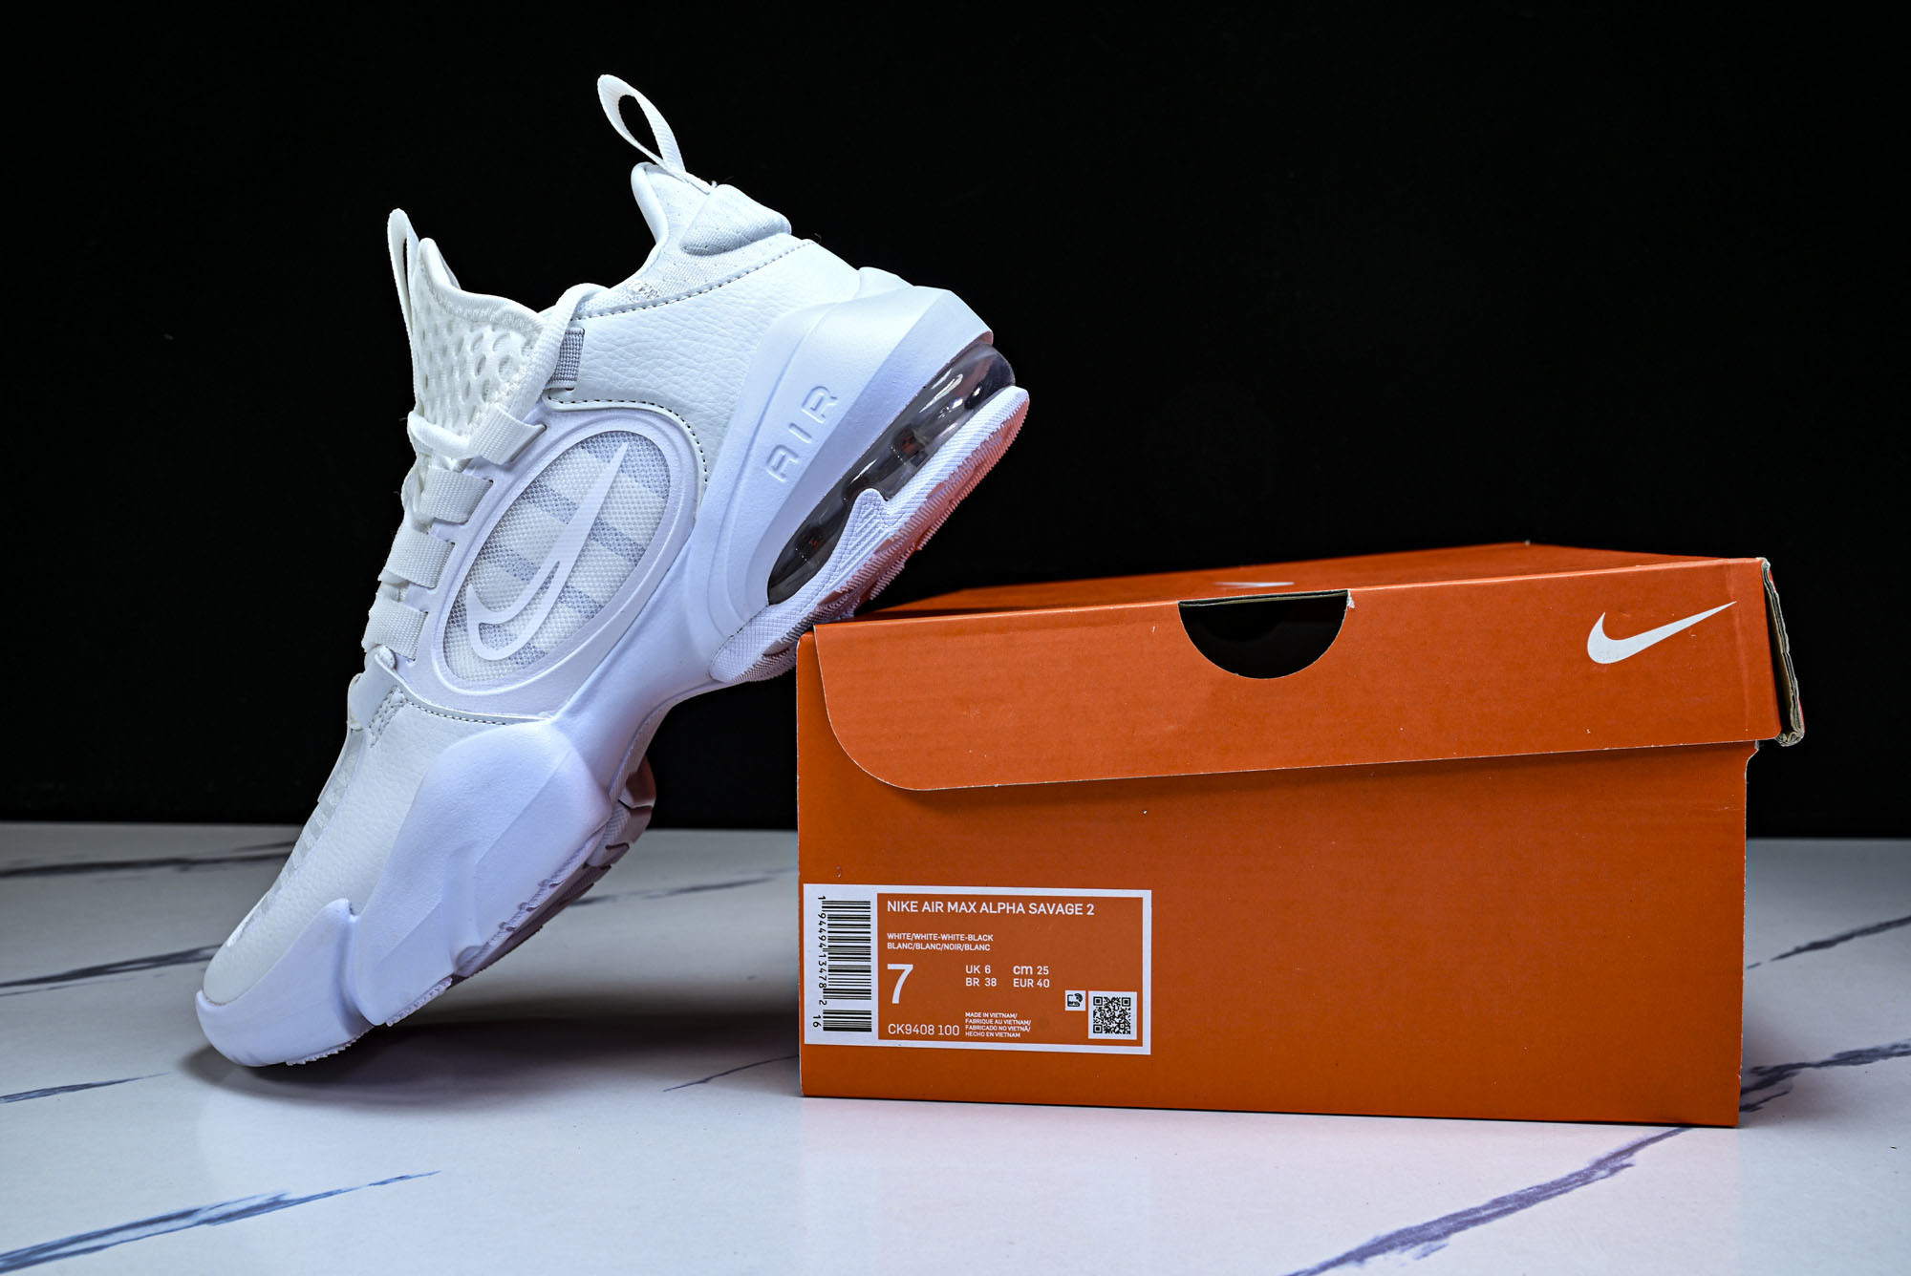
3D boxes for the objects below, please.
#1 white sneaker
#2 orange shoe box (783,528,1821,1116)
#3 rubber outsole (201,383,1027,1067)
[{"bbox_3d":[-0.133,-0.019,0.534,0.289,0.166,0.107,-44,-3,7],"label":"white sneaker"},{"bbox_3d":[0.098,0.040,0.635,0.235,0.131,0.339,0,3,7],"label":"orange shoe box"},{"bbox_3d":[-0.092,0.024,0.532,0.286,0.046,0.103,-44,-3,7],"label":"rubber outsole"}]

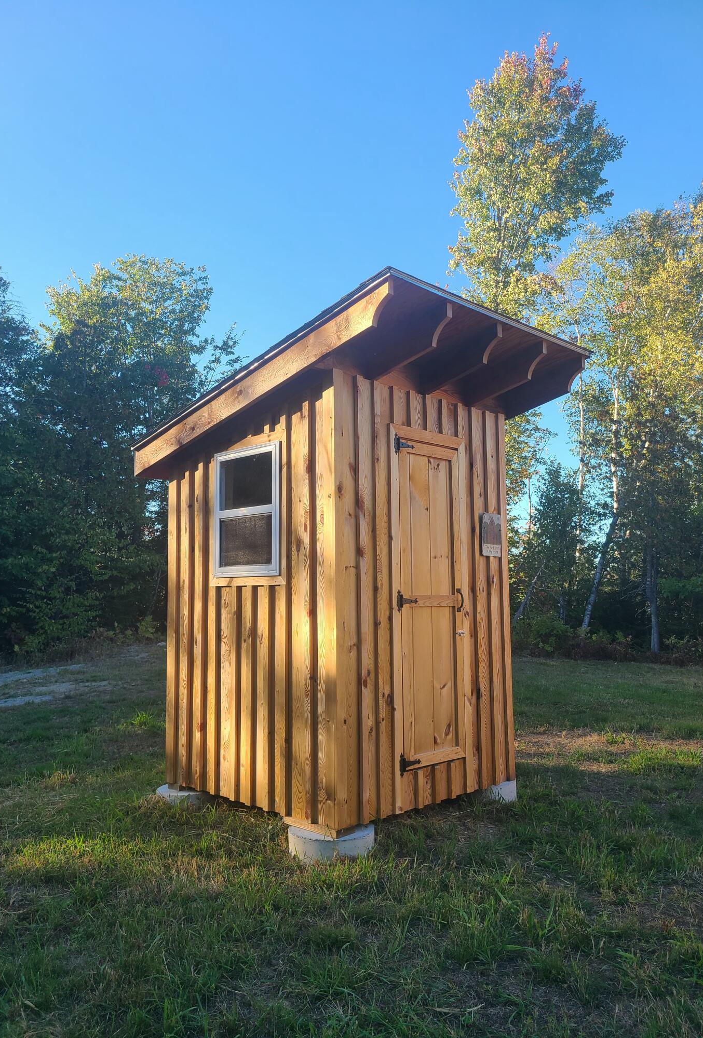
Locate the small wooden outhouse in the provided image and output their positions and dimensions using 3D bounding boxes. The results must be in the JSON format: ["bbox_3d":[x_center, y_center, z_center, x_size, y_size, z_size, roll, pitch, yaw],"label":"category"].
[{"bbox_3d":[0.023,0.345,5.110,1.900,2.799,2.460,5,-8,-44],"label":"small wooden outhouse"}]

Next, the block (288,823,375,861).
[{"bbox_3d":[-0.106,1.720,4.174,0.459,0.127,0.459,5,-8,-44],"label":"block"}]

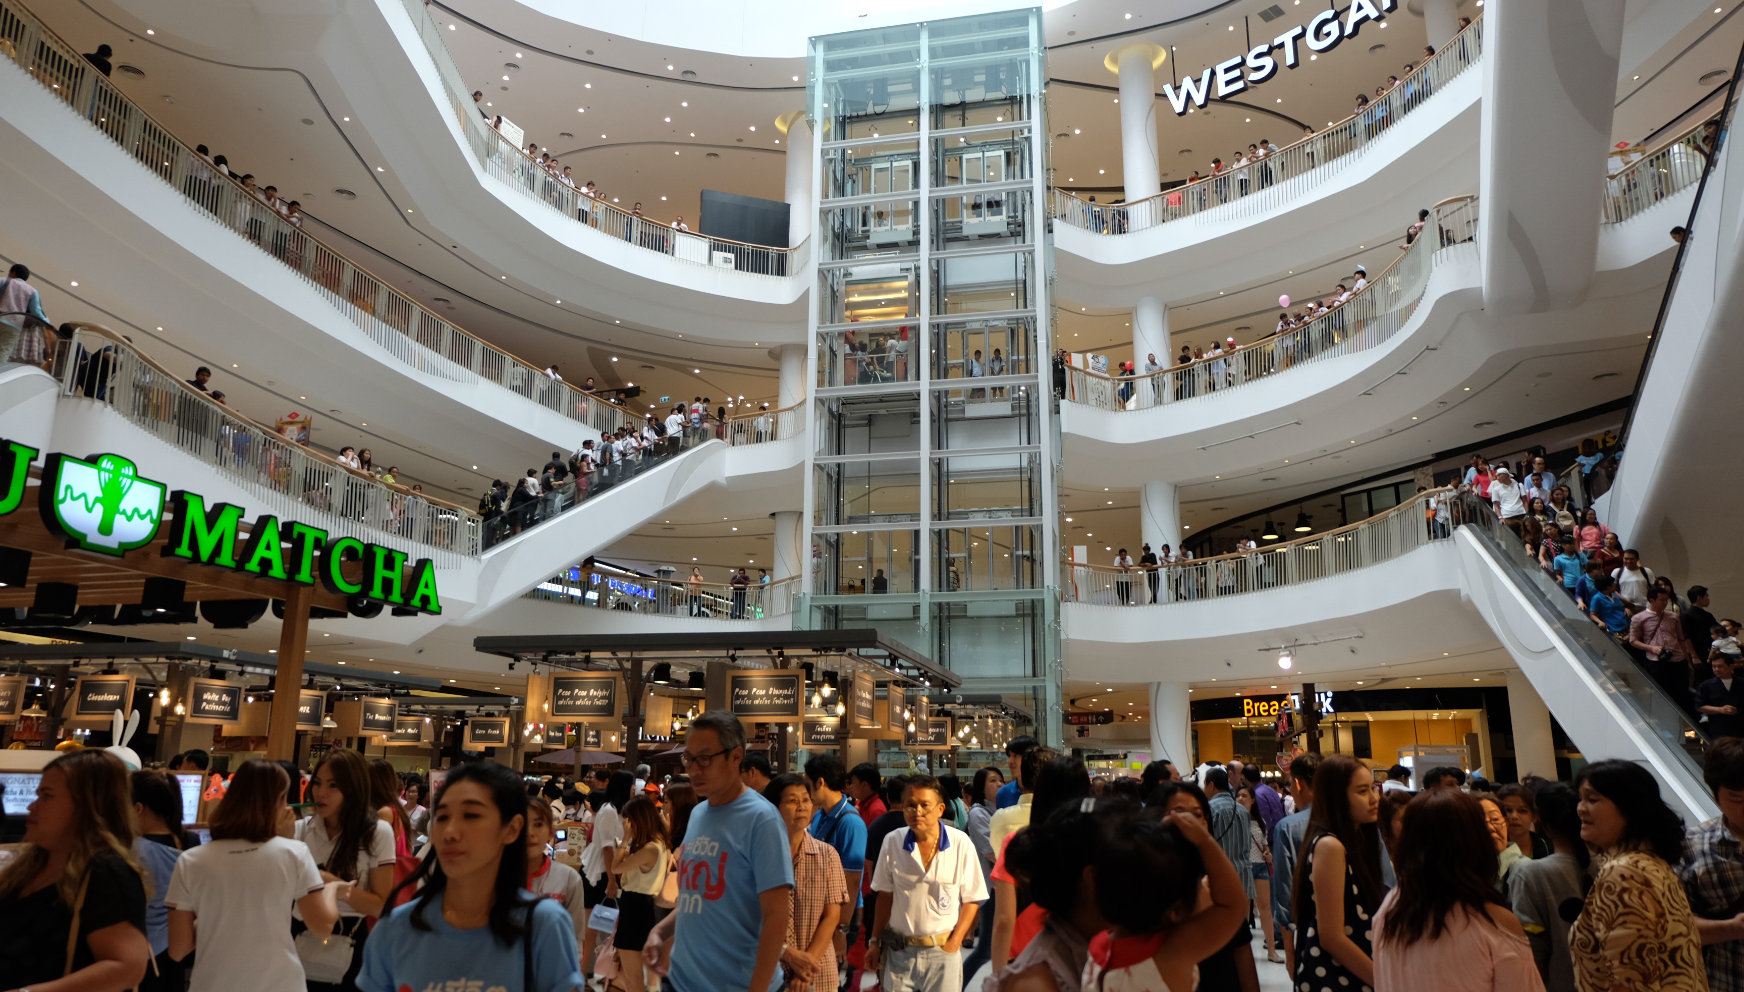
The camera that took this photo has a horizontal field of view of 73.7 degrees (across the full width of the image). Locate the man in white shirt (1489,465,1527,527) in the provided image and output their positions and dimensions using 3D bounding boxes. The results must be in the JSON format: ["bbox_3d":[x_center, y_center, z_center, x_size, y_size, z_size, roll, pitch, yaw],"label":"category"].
[{"bbox_3d":[11.253,0.317,20.389,0.550,1.700,0.400,-4,-15,16],"label":"man in white shirt"}]

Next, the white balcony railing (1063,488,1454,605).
[{"bbox_3d":[9.088,1.488,27.269,2.550,1.100,10.300,11,-18,-36],"label":"white balcony railing"}]

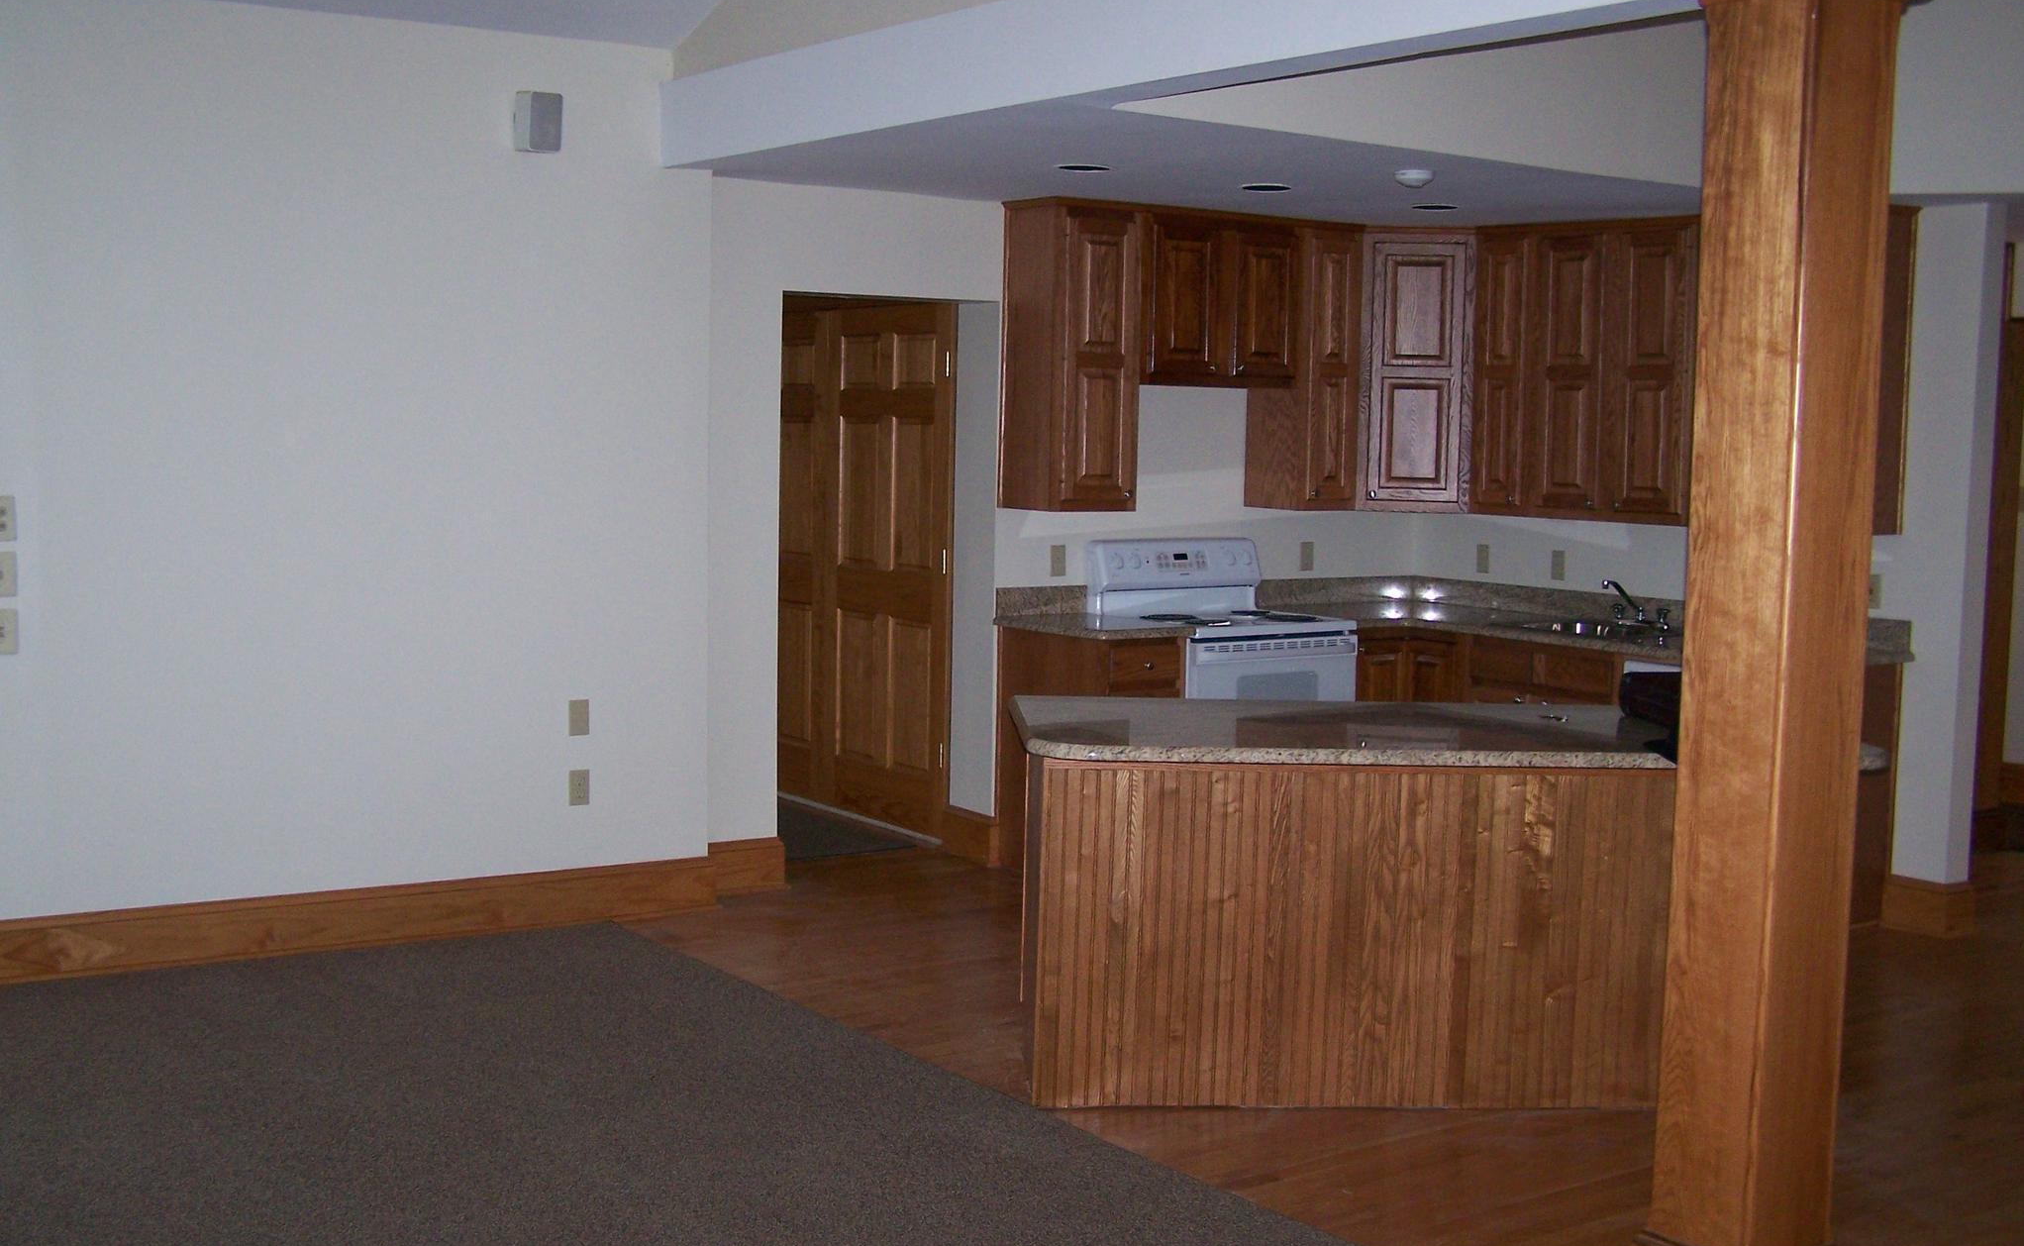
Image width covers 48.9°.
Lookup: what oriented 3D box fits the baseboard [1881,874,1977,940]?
[{"bbox_3d":[3.088,0.938,7.478,0.202,0.179,0.227,-2,6,-35],"label":"baseboard"}]

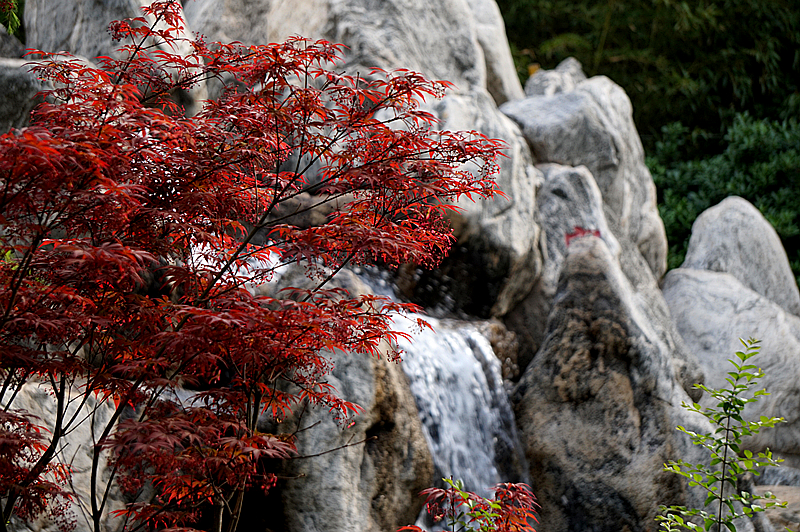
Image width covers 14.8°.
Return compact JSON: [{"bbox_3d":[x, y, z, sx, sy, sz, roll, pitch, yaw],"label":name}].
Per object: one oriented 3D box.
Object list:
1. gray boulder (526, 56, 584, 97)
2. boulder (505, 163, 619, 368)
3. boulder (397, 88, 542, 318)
[{"bbox_3d":[0.665,-0.793,13.200,0.270,0.200,0.240,0,2,0],"label":"gray boulder"},{"bbox_3d":[0.638,-0.002,12.200,0.460,0.800,0.460,0,2,0],"label":"boulder"},{"bbox_3d":[0.275,-0.251,12.400,0.590,0.900,0.580,0,2,0],"label":"boulder"}]

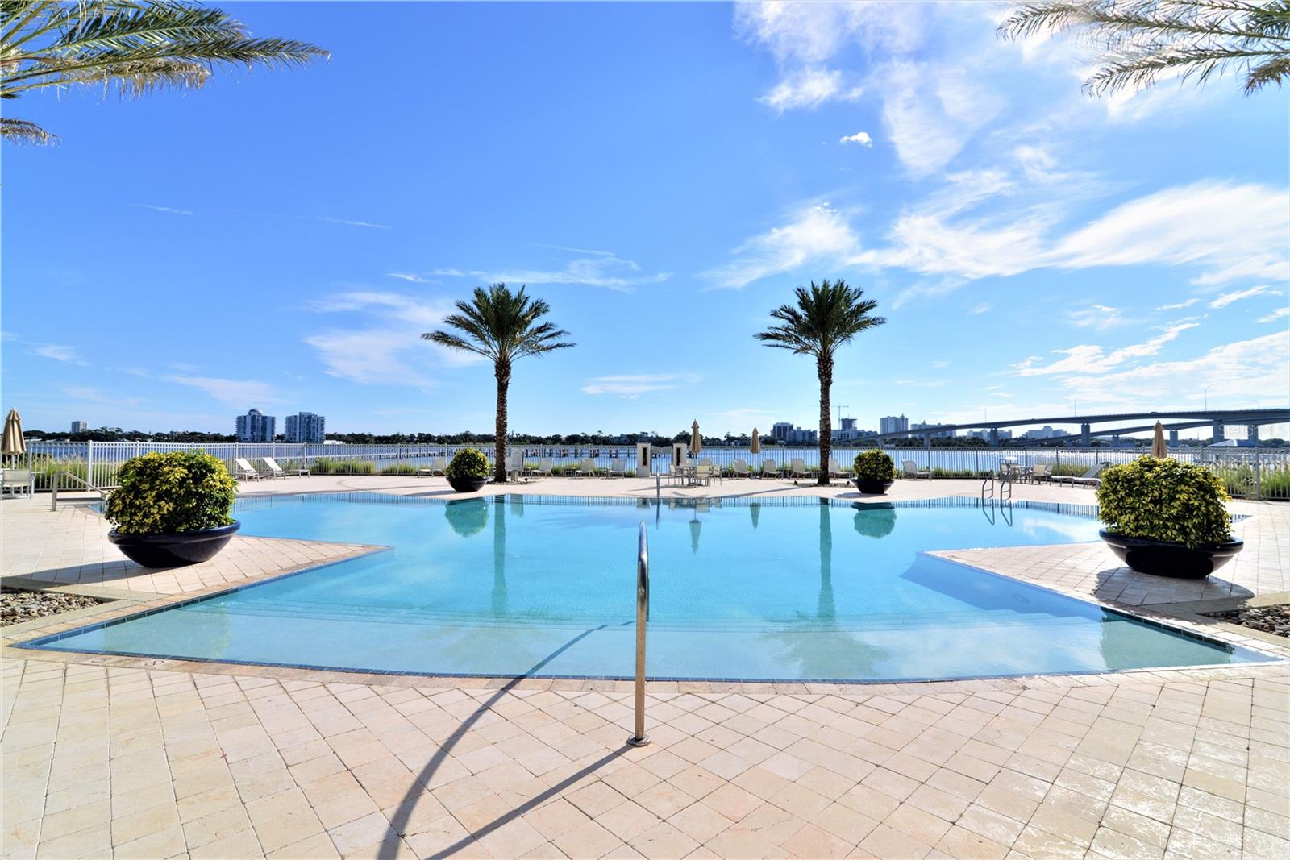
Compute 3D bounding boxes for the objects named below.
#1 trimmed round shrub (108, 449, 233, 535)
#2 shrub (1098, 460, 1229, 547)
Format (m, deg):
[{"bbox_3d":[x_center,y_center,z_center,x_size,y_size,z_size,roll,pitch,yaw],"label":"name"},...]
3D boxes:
[{"bbox_3d":[-6.163,0.794,7.546,1.280,0.980,1.280,0,-1,0],"label":"trimmed round shrub"},{"bbox_3d":[6.527,0.860,7.246,1.270,1.000,1.270,0,-1,0],"label":"shrub"}]

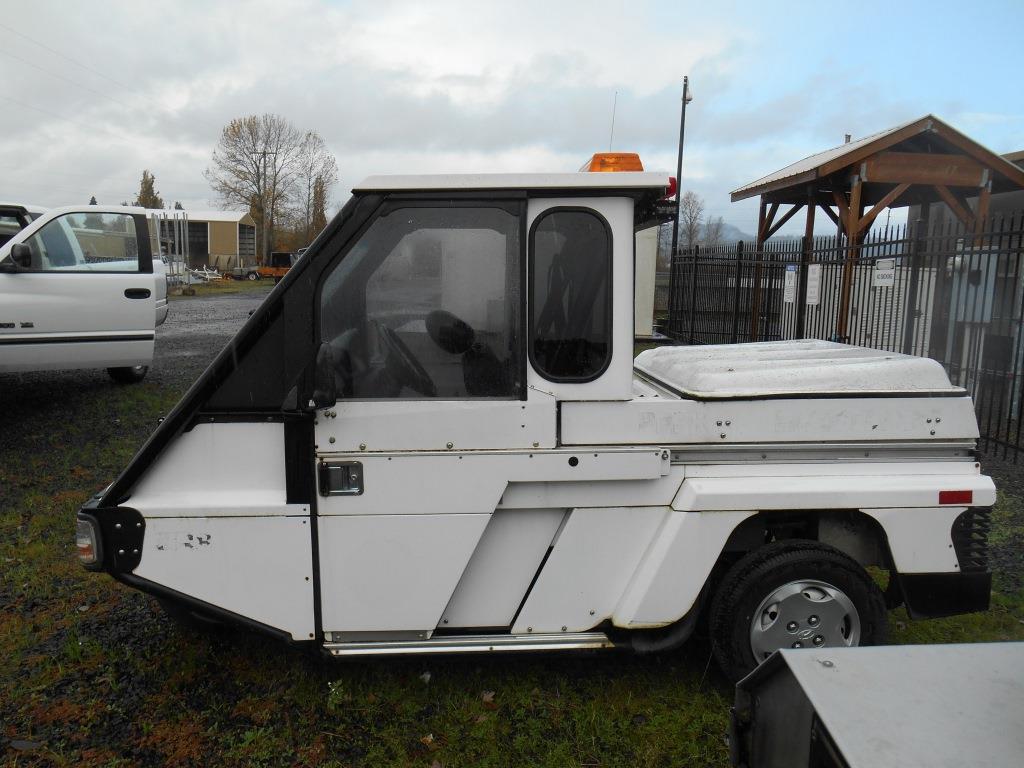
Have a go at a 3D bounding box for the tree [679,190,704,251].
[{"bbox_3d":[20.756,-16.538,89.179,3.100,11.510,3.000,4,8,12],"label":"tree"}]

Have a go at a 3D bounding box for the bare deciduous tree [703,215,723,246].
[{"bbox_3d":[23.934,-15.510,91.353,2.700,9.070,2.600,4,8,14],"label":"bare deciduous tree"}]

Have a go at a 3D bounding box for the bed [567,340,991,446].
[{"bbox_3d":[0.845,-0.017,3.112,1.385,0.275,1.170,-1,8,-1],"label":"bed"}]

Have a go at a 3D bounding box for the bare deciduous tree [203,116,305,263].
[{"bbox_3d":[-27.608,-20.138,82.782,10.600,17.080,10.300,-1,9,-18],"label":"bare deciduous tree"}]

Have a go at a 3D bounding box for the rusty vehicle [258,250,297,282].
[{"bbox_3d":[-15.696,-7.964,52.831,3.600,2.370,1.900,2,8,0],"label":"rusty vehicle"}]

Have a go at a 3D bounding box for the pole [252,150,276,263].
[{"bbox_3d":[-23.828,-16.250,74.136,2.300,12.120,0.350,-1,9,-18],"label":"pole"}]

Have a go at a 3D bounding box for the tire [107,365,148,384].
[{"bbox_3d":[-4.350,-0.377,8.747,0.250,0.750,0.750,1,8,-10],"label":"tire"}]

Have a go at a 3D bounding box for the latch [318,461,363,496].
[{"bbox_3d":[-0.565,0.313,2.548,0.150,0.116,0.035,-1,8,-1],"label":"latch"}]

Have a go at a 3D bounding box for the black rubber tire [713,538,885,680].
[{"bbox_3d":[0.971,0.816,2.624,0.562,0.562,0.175,-1,8,-1],"label":"black rubber tire"}]

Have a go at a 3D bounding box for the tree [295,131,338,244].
[{"bbox_3d":[-21.571,-19.677,84.859,5.000,16.000,5.000,0,8,-14],"label":"tree"}]

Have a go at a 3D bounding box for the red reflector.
[{"bbox_3d":[1.424,0.364,2.473,0.107,0.044,0.008,-1,8,-1],"label":"red reflector"}]

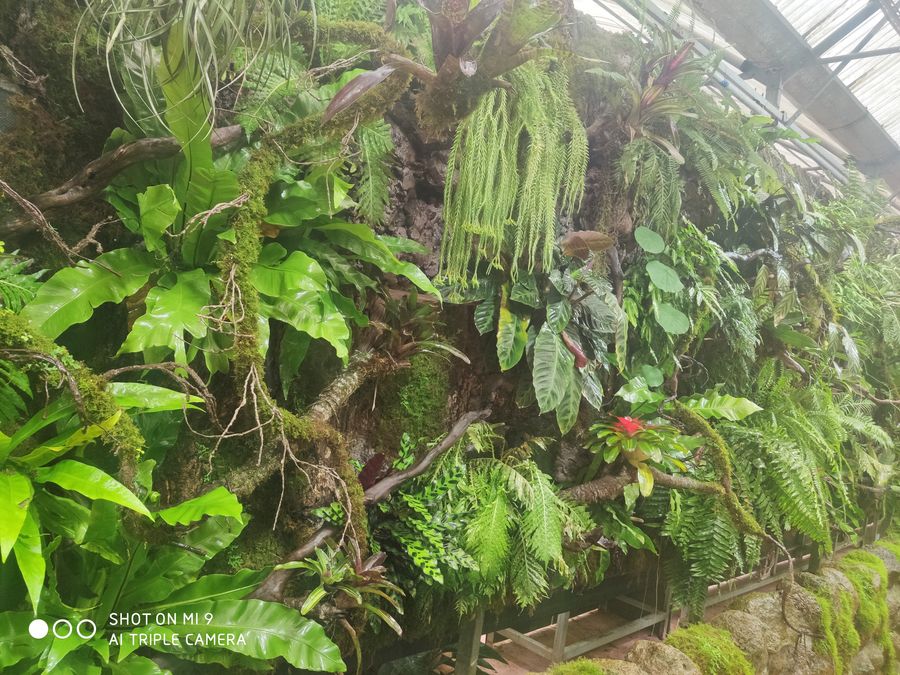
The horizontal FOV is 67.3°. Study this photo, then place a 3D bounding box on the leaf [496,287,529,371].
[{"bbox_3d":[0.213,-0.031,2.300,0.110,0.290,0.090,6,-5,-11],"label":"leaf"}]

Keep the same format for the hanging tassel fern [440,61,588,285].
[{"bbox_3d":[0.207,-0.537,2.200,0.410,0.670,0.320,7,-5,-17],"label":"hanging tassel fern"}]

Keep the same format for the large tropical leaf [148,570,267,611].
[{"bbox_3d":[-0.620,0.636,1.700,0.320,0.110,0.130,7,-5,-14],"label":"large tropical leaf"}]

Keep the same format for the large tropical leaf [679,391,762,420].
[{"bbox_3d":[1.104,0.277,2.750,0.340,0.120,0.150,6,-5,-11],"label":"large tropical leaf"}]

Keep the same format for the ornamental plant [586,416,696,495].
[{"bbox_3d":[0.687,0.428,2.450,0.340,0.260,0.330,7,-5,-17],"label":"ornamental plant"}]

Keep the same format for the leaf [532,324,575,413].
[{"bbox_3d":[0.352,0.105,2.300,0.140,0.300,0.090,6,-5,-9],"label":"leaf"}]

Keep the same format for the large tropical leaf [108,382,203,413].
[{"bbox_3d":[-0.731,0.149,1.650,0.270,0.080,0.110,6,-5,-11],"label":"large tropical leaf"}]

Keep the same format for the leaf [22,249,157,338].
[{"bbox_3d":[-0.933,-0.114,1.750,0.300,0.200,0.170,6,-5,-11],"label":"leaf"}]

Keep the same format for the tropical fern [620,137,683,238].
[{"bbox_3d":[0.805,-0.599,2.700,0.220,0.370,0.190,7,-5,-17],"label":"tropical fern"}]

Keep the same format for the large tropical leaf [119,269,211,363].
[{"bbox_3d":[-0.739,-0.057,1.750,0.210,0.220,0.150,7,-5,-17],"label":"large tropical leaf"}]

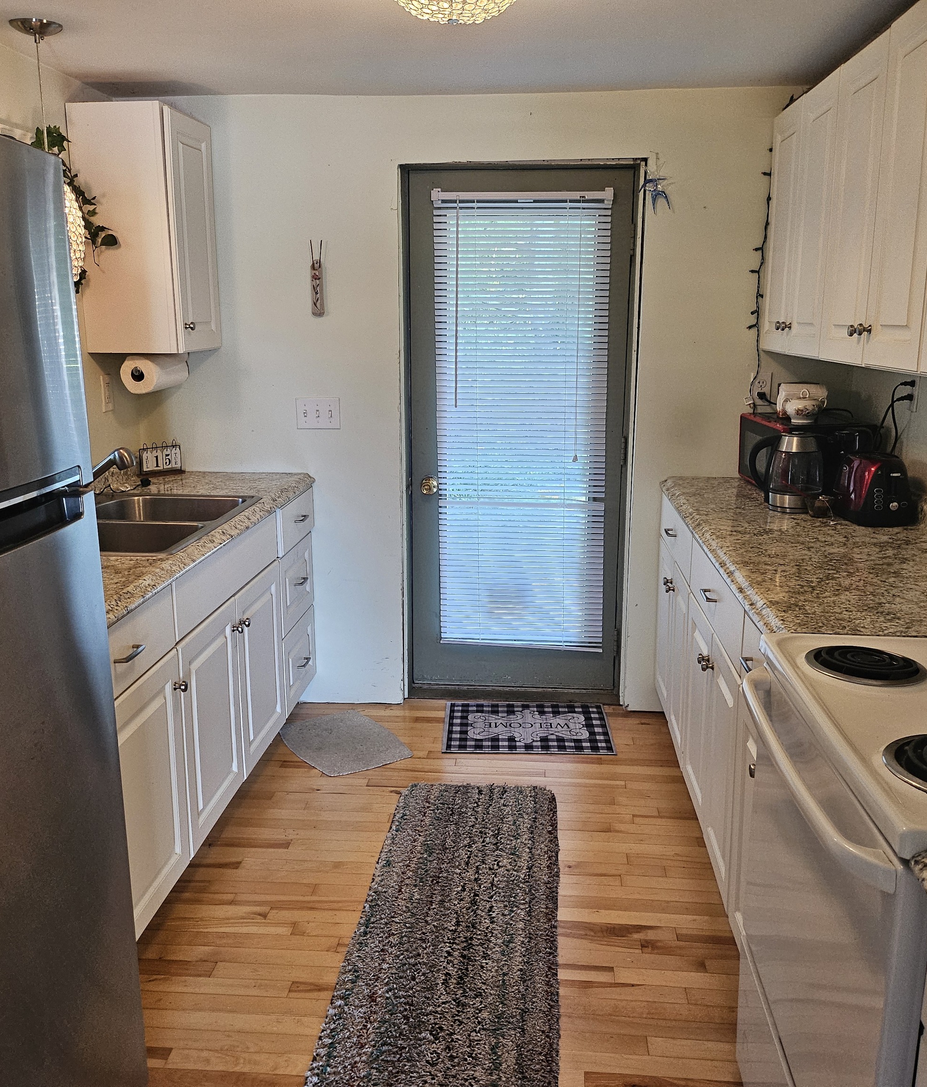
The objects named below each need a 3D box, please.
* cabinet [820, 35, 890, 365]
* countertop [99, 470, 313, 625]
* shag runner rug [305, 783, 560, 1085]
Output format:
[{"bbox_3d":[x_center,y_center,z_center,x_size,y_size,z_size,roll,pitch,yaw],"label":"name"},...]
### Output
[{"bbox_3d":[1.118,-0.834,2.496,0.313,0.760,0.410,1,12,5],"label":"cabinet"},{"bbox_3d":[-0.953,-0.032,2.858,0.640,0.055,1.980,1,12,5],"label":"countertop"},{"bbox_3d":[-0.009,0.935,2.522,0.497,0.028,1.530,1,12,5],"label":"shag runner rug"}]

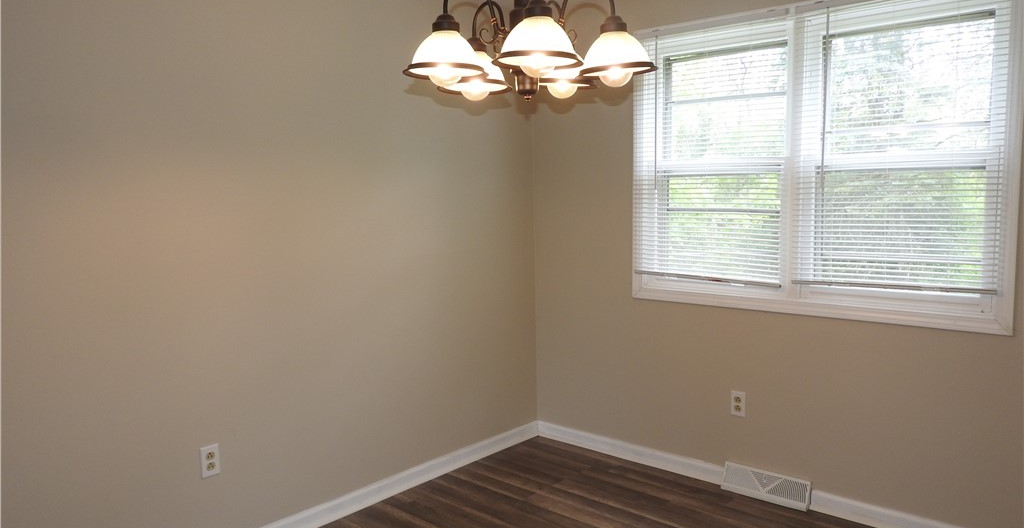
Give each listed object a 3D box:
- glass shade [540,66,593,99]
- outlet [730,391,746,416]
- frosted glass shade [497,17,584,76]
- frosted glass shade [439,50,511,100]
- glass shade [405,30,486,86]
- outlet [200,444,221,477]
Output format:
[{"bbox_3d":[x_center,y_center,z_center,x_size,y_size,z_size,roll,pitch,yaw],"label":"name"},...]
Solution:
[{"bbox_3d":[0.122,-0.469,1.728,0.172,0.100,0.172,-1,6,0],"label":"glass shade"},{"bbox_3d":[1.065,0.661,3.344,0.070,0.115,0.009,4,7,41],"label":"outlet"},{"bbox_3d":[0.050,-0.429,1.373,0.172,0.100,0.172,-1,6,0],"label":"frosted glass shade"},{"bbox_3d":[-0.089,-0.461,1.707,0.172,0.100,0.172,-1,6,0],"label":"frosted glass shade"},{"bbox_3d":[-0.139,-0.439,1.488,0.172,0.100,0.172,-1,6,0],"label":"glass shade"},{"bbox_3d":[-1.144,0.750,2.701,0.009,0.115,0.070,4,7,41],"label":"outlet"}]

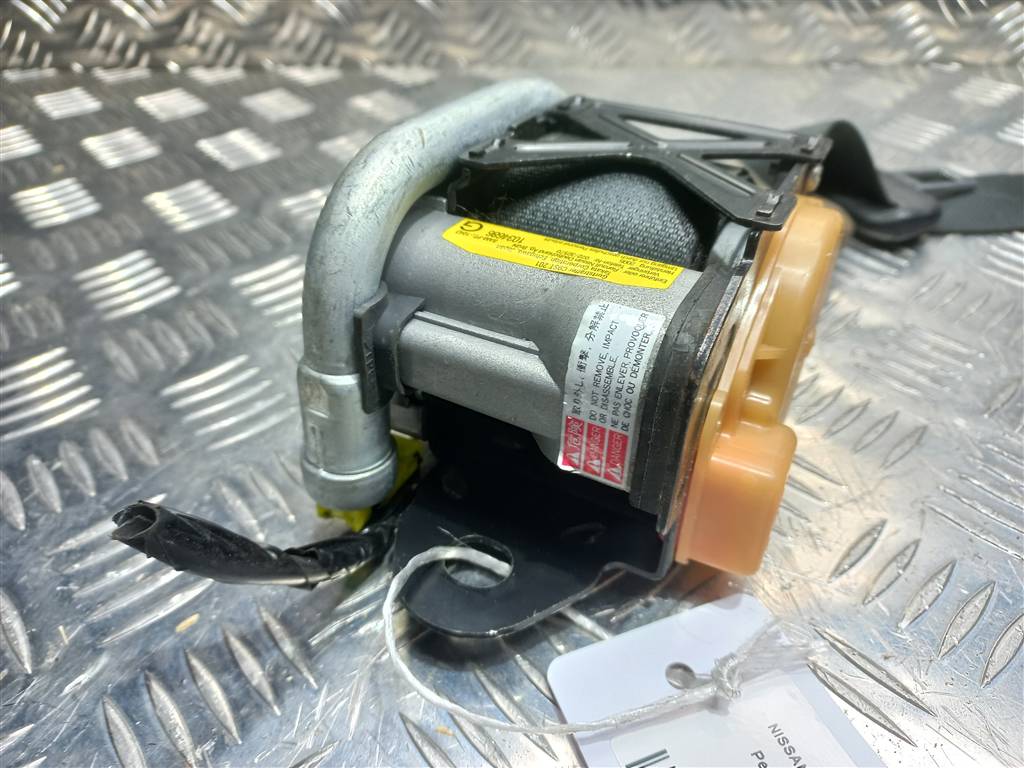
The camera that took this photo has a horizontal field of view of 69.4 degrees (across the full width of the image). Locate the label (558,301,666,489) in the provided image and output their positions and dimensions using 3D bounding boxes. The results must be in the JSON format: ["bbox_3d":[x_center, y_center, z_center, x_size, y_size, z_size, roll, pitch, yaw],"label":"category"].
[{"bbox_3d":[0.017,0.004,0.133,0.014,0.036,0.009,17,29,19],"label":"label"}]

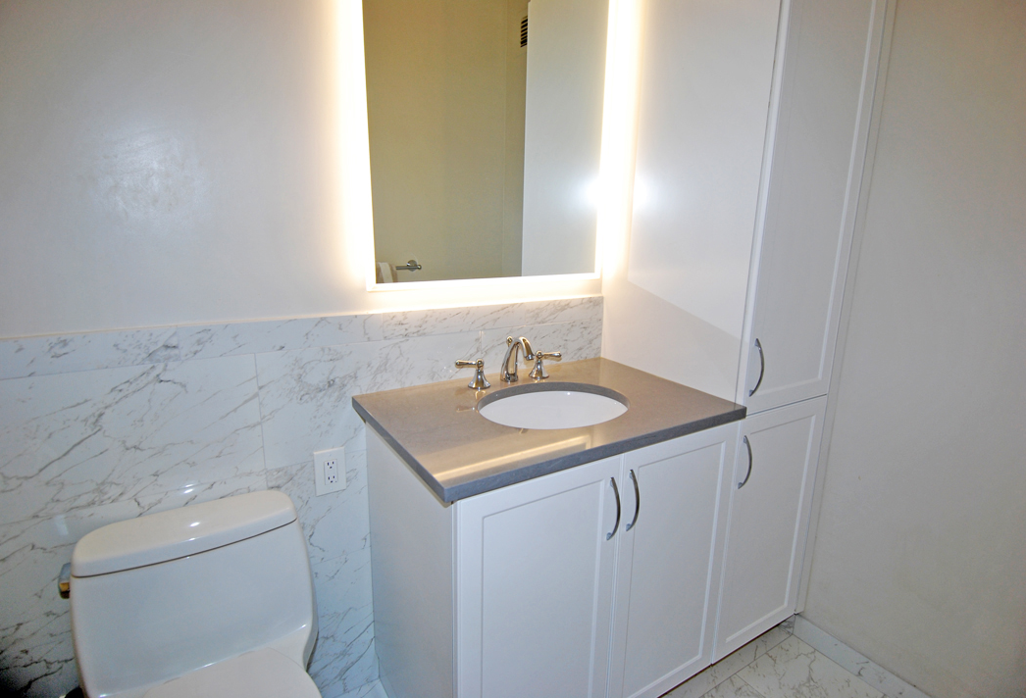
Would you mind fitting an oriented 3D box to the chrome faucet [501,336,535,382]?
[{"bbox_3d":[0.016,0.033,1.505,0.052,0.143,0.148,-7,15,-31],"label":"chrome faucet"}]

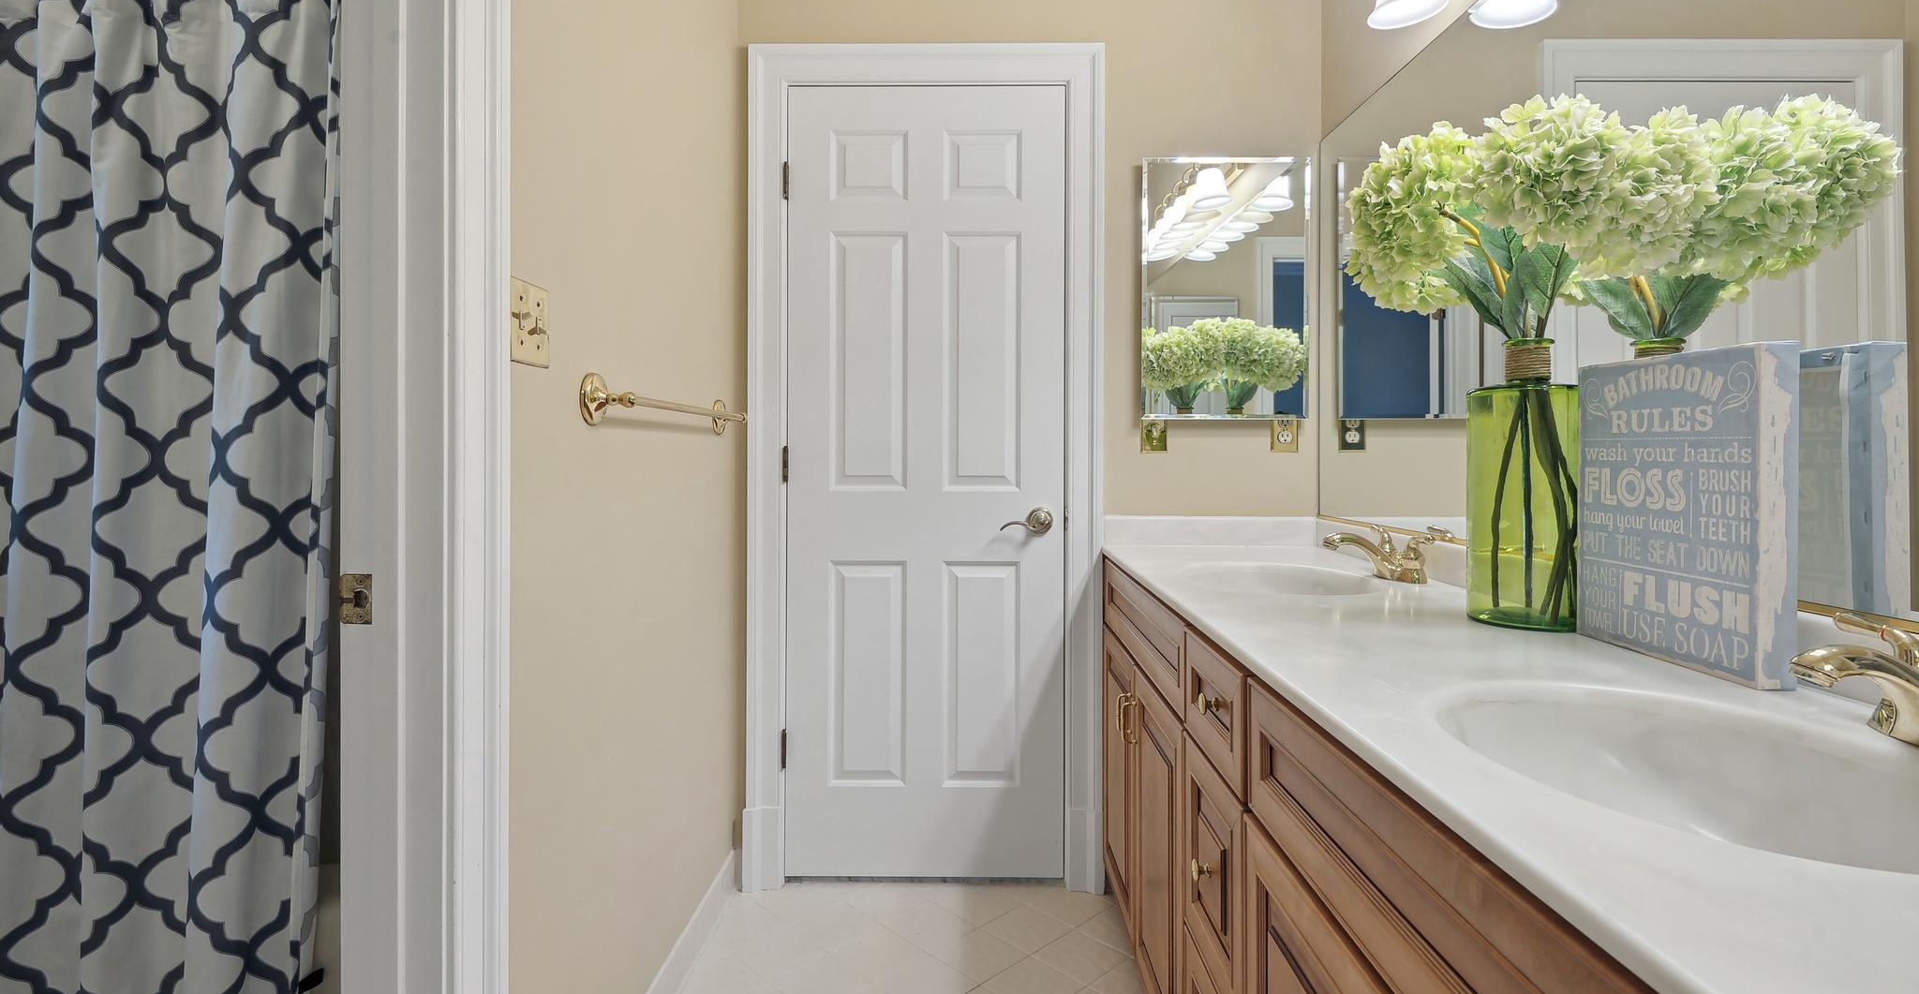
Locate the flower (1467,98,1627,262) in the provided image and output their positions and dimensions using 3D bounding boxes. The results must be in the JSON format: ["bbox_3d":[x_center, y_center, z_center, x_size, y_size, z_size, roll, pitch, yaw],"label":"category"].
[{"bbox_3d":[0.743,-0.400,1.085,0.188,0.192,0.185,1,2,34],"label":"flower"}]

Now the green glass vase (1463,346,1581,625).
[{"bbox_3d":[0.824,-0.024,1.237,0.147,0.408,0.147,0,1,0],"label":"green glass vase"}]

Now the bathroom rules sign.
[{"bbox_3d":[0.847,0.013,1.012,0.038,0.356,0.279,0,1,3],"label":"bathroom rules sign"}]

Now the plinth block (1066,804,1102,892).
[{"bbox_3d":[0.319,0.893,2.160,0.091,0.205,0.042,0,1,1],"label":"plinth block"}]

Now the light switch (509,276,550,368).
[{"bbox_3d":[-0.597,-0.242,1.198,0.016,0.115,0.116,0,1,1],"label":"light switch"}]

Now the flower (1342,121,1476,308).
[{"bbox_3d":[0.668,-0.412,1.255,0.185,0.245,0.190,1,2,24],"label":"flower"}]

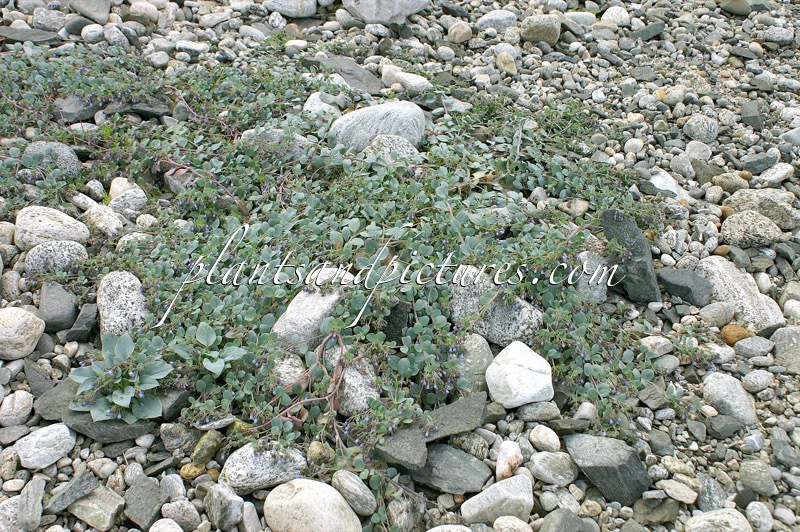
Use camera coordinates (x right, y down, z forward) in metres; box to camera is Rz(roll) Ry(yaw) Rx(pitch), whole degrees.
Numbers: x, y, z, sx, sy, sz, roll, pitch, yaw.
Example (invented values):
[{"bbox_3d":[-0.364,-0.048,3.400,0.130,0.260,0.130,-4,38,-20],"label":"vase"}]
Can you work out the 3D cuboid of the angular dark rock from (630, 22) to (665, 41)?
[{"bbox_3d":[0.901,-0.850,3.380,0.125,0.035,0.060,-34,51,-10],"label":"angular dark rock"}]

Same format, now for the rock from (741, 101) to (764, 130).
[{"bbox_3d":[0.918,-0.391,2.429,0.052,0.043,0.070,18,42,22],"label":"rock"}]

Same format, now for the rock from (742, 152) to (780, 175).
[{"bbox_3d":[0.870,-0.246,2.246,0.090,0.037,0.048,-11,39,-14],"label":"rock"}]

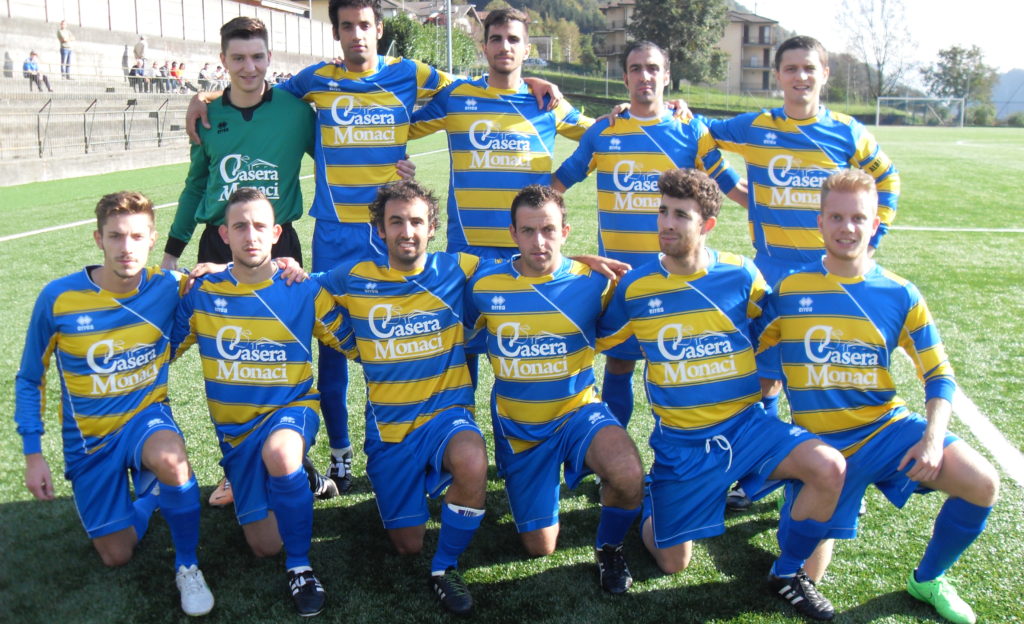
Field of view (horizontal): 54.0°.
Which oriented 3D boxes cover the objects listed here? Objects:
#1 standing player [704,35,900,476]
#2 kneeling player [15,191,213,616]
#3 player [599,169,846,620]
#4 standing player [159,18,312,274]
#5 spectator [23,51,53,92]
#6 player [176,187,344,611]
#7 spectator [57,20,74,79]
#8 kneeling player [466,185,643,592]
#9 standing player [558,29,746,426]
[{"bbox_3d":[0.953,-0.109,3.700,0.760,1.753,0.426,2,12,8],"label":"standing player"},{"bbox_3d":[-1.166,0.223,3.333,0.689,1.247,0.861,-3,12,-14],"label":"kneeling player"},{"bbox_3d":[0.639,0.199,3.276,0.730,1.318,0.872,-1,11,-4],"label":"player"},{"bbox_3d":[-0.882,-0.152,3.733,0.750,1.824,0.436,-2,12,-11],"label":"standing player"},{"bbox_3d":[-13.881,-6.965,29.200,0.800,1.190,0.520,4,12,21],"label":"spectator"},{"bbox_3d":[-0.760,0.214,3.351,0.608,1.257,0.872,-2,12,-8],"label":"player"},{"bbox_3d":[-13.545,-7.962,30.529,0.360,1.720,0.540,7,13,31],"label":"spectator"},{"bbox_3d":[0.142,0.193,3.430,0.608,1.267,0.872,0,11,-2],"label":"kneeling player"},{"bbox_3d":[0.497,-0.107,3.742,0.770,1.733,0.436,1,11,4],"label":"standing player"}]

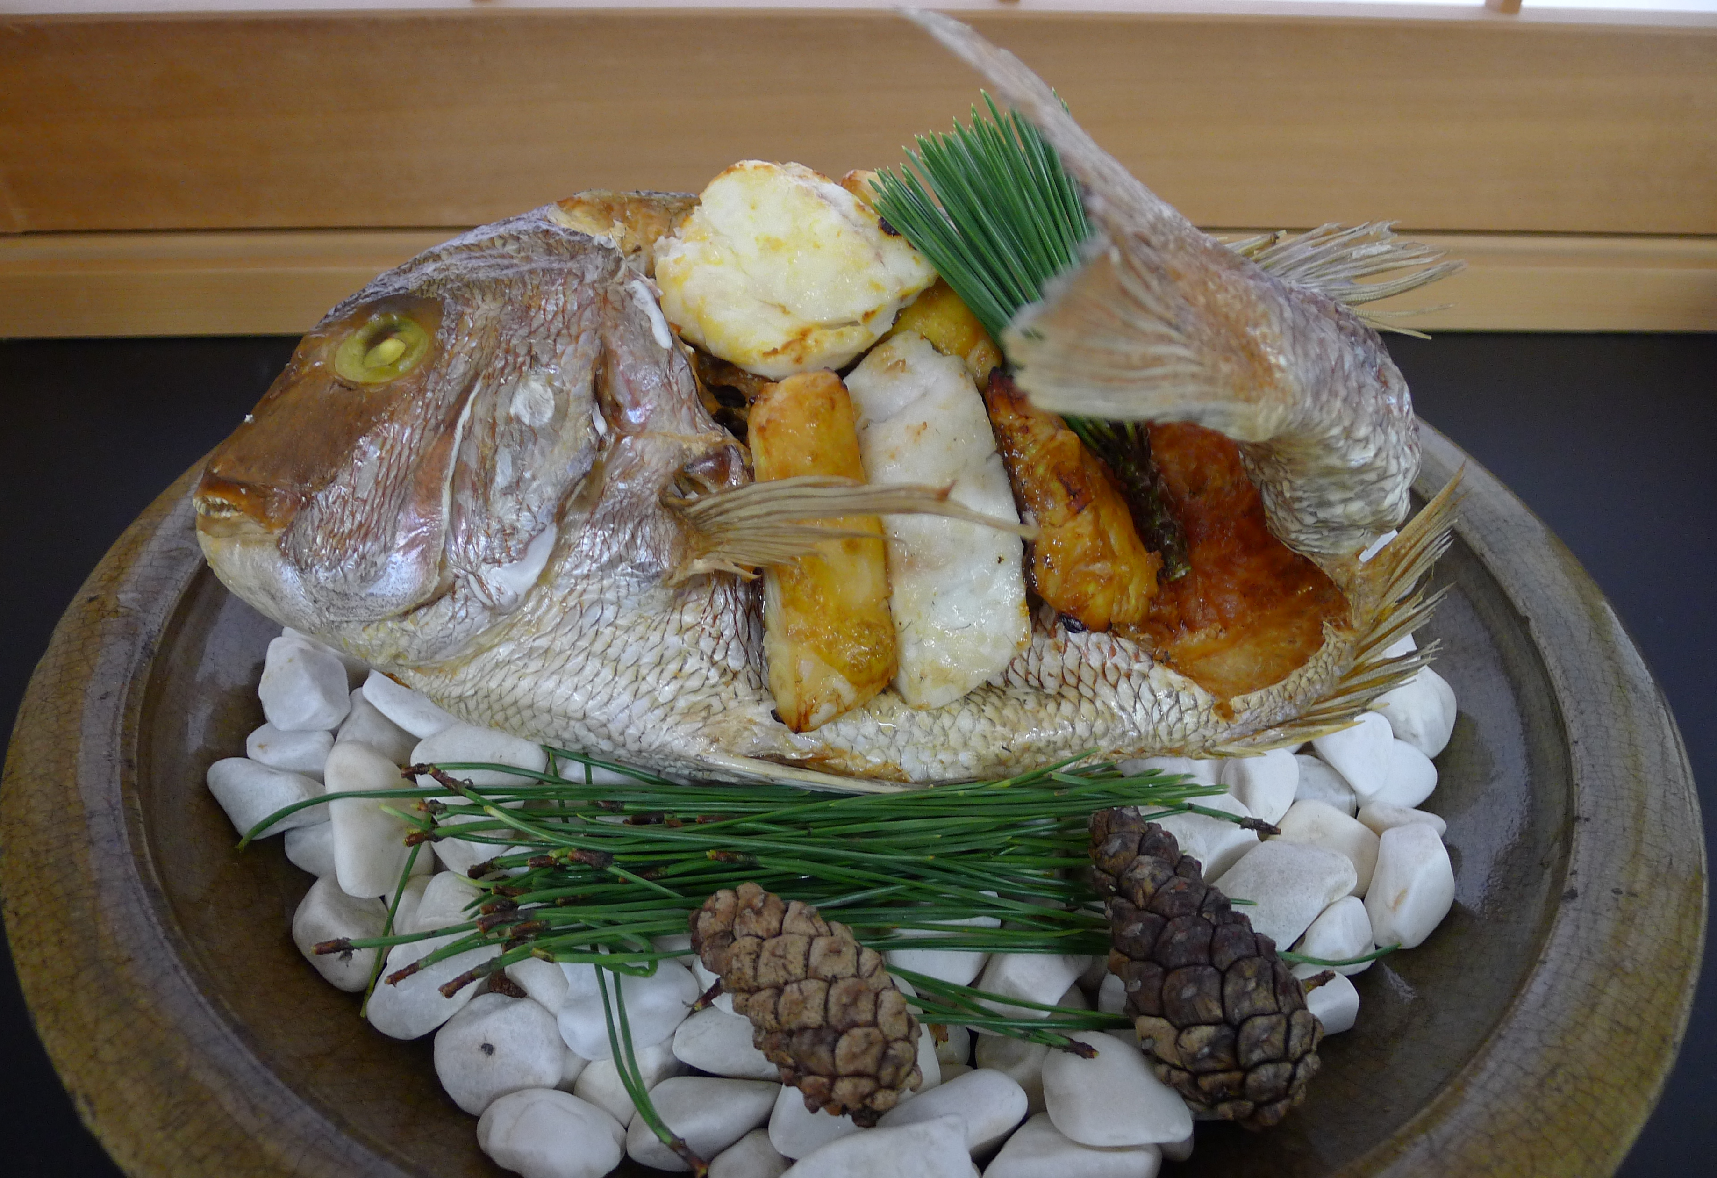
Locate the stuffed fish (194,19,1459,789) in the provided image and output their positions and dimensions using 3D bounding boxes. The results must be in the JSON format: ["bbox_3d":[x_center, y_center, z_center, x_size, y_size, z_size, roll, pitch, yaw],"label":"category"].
[{"bbox_3d":[-0.004,-0.037,0.229,0.261,0.144,0.092,2,40,0],"label":"stuffed fish"}]

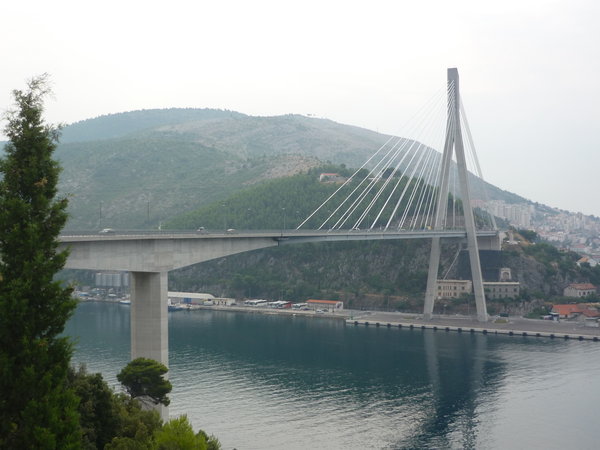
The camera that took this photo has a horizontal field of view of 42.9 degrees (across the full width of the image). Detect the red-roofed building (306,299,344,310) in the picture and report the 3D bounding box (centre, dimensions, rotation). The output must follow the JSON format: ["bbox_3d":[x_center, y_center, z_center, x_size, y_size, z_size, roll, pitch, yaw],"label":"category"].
[{"bbox_3d":[16.100,52.300,498.000,23.000,6.000,8.500,-1,0,34],"label":"red-roofed building"}]

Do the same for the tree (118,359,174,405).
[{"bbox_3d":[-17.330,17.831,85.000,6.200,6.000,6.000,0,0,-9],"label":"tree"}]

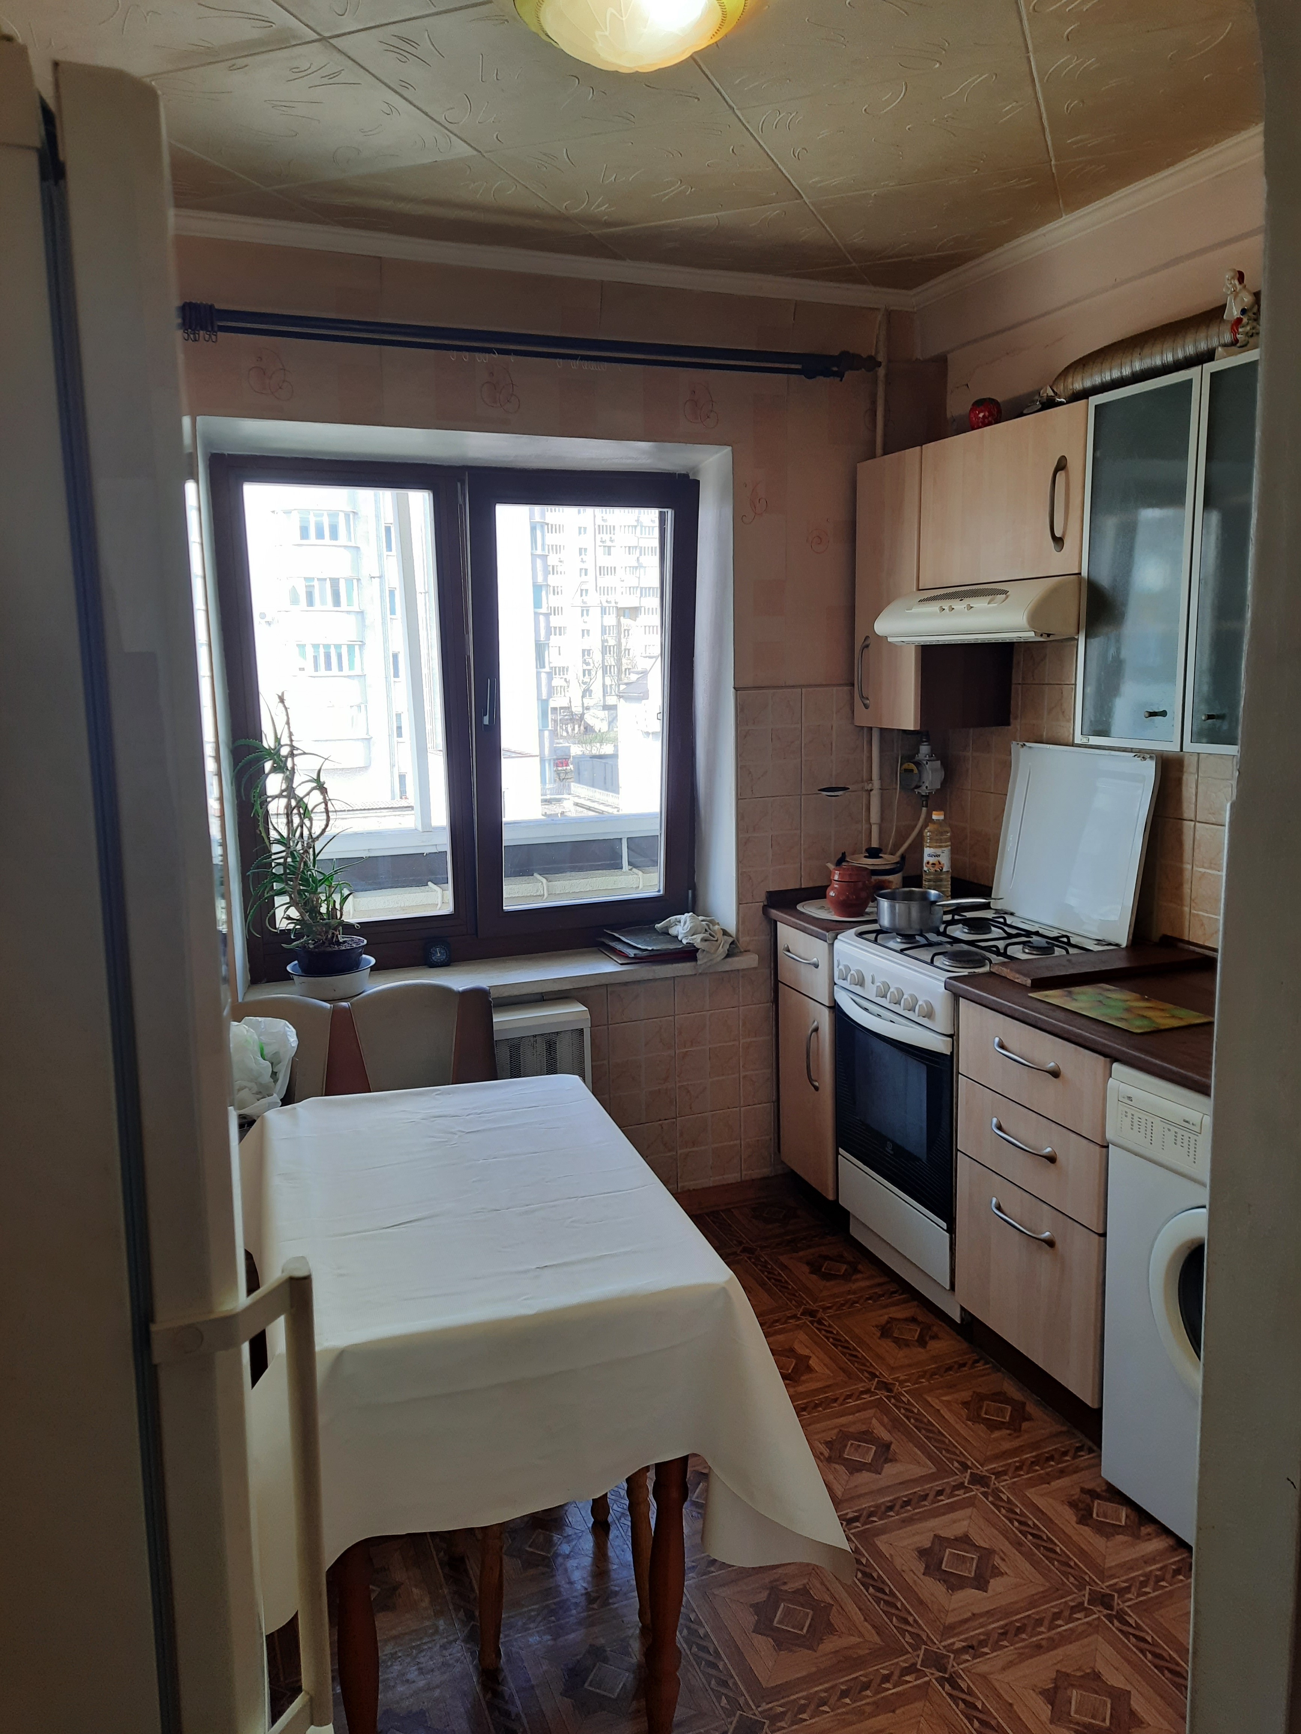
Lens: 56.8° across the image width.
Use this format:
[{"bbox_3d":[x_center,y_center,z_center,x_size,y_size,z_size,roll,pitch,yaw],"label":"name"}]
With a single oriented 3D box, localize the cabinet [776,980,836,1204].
[{"bbox_3d":[0.701,0.608,3.559,0.556,0.552,0.300,-6,11,-23],"label":"cabinet"}]

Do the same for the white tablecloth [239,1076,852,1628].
[{"bbox_3d":[-0.263,0.724,2.050,0.727,0.399,1.141,-5,10,-16],"label":"white tablecloth"}]

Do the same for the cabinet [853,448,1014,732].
[{"bbox_3d":[0.767,-0.747,3.288,0.300,0.716,0.300,-6,11,-22],"label":"cabinet"}]

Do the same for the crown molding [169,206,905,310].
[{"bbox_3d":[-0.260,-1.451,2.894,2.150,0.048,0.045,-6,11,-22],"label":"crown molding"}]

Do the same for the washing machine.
[{"bbox_3d":[1.235,0.806,2.146,0.515,0.842,0.598,-6,11,-23],"label":"washing machine"}]

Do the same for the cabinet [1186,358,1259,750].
[{"bbox_3d":[1.279,-0.595,2.311,0.313,0.742,0.303,-6,11,-23],"label":"cabinet"}]

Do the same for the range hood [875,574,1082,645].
[{"bbox_3d":[0.910,-0.628,2.967,0.465,0.136,0.583,-6,11,-23],"label":"range hood"}]

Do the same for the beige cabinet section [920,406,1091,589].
[{"bbox_3d":[0.945,-0.857,2.857,0.305,0.355,0.598,-5,11,-21],"label":"beige cabinet section"}]

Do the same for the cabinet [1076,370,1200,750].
[{"bbox_3d":[1.114,-0.615,2.490,0.300,0.716,0.300,-6,11,-22],"label":"cabinet"}]

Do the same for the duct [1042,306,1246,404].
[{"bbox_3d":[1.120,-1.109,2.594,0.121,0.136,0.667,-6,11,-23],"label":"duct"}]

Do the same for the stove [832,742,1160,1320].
[{"bbox_3d":[0.825,0.393,3.029,0.590,1.340,0.500,-6,11,-22],"label":"stove"}]

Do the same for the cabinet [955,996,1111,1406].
[{"bbox_3d":[1.062,0.668,2.671,0.576,0.738,0.456,-6,11,-23],"label":"cabinet"}]

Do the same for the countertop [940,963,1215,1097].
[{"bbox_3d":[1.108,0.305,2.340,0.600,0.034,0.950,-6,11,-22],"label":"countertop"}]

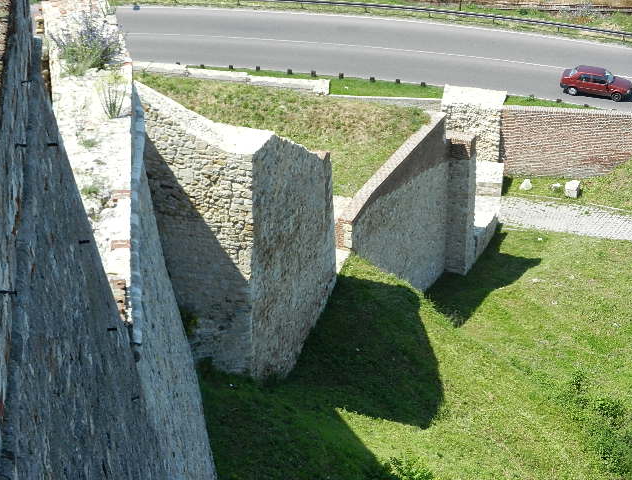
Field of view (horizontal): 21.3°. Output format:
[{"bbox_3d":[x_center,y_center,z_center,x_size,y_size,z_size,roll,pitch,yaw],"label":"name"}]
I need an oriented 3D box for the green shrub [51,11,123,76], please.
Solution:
[{"bbox_3d":[-5.593,-4.788,41.000,1.600,1.350,1.350,0,28,0],"label":"green shrub"}]

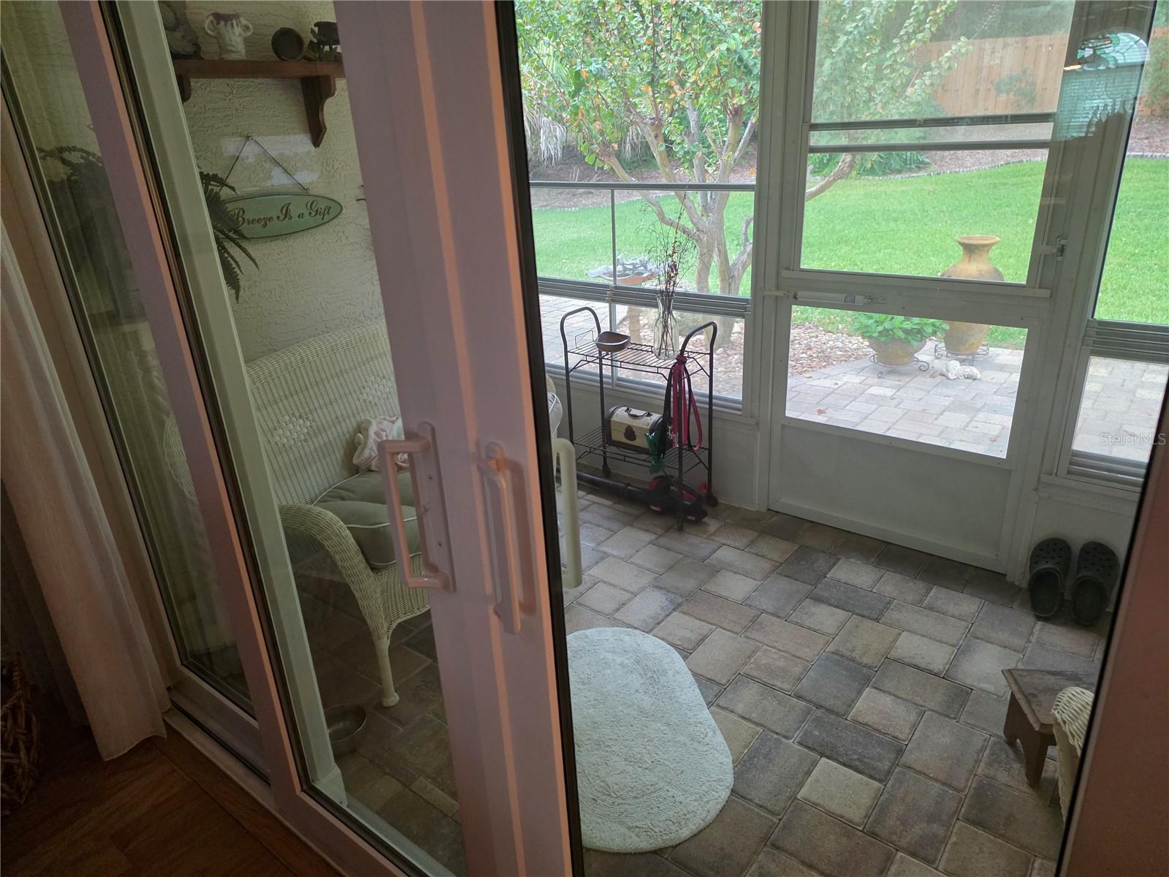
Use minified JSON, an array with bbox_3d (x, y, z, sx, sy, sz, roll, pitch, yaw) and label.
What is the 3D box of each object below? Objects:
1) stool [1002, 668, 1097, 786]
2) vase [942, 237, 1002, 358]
[{"bbox_3d":[1.188,0.681,1.816,0.350,0.197,0.203,0,22,5],"label":"stool"},{"bbox_3d":[2.402,-0.884,4.841,0.355,0.712,0.355,9,25,26],"label":"vase"}]

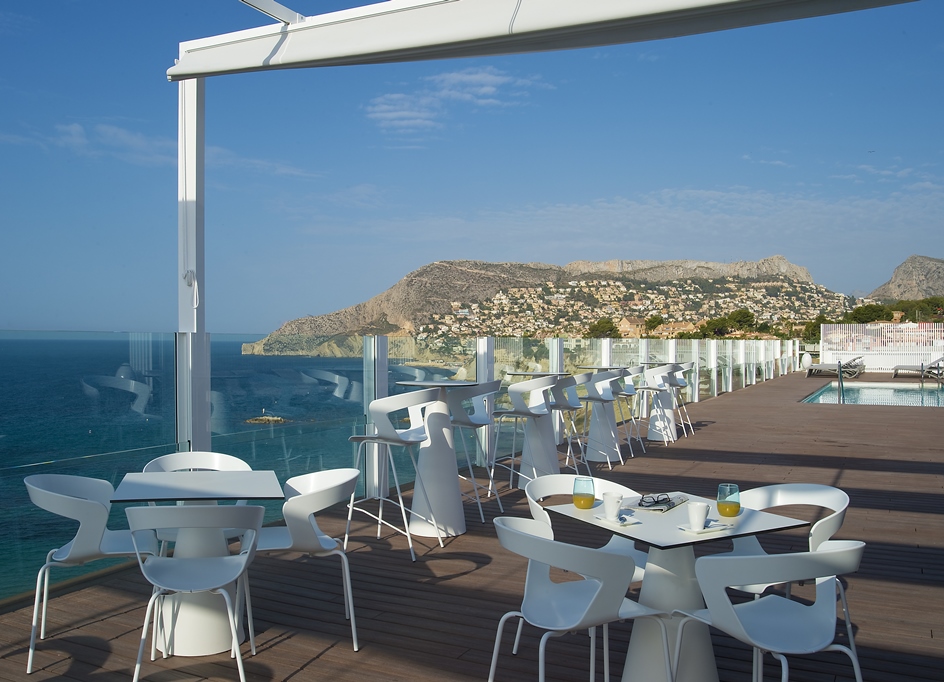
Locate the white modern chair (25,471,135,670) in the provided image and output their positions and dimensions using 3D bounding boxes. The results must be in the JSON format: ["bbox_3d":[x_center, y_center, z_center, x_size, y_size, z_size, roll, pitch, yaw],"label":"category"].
[{"bbox_3d":[-1.699,1.011,3.883,0.570,0.780,0.560,0,0,-20],"label":"white modern chair"}]

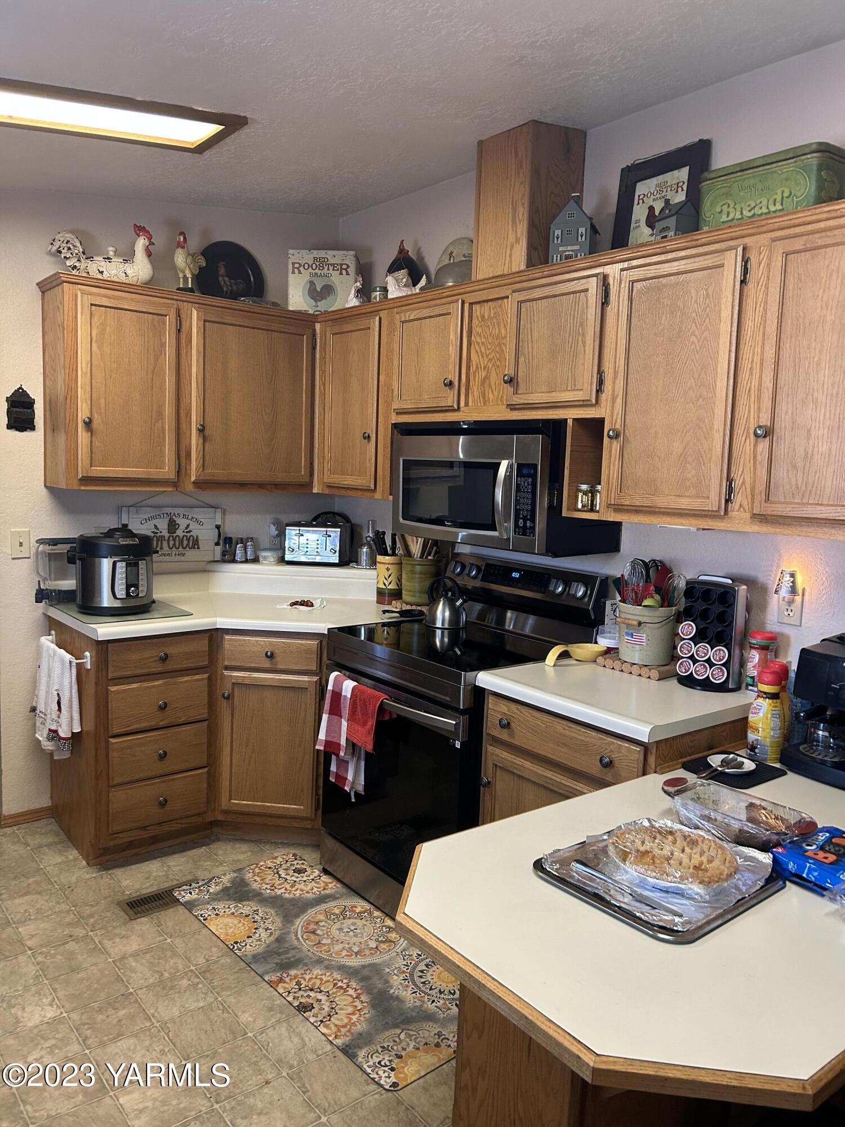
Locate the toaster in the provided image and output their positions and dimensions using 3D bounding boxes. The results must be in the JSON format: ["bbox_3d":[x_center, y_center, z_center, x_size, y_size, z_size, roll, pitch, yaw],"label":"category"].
[{"bbox_3d":[-0.497,-0.105,4.053,0.265,0.203,0.233,3,7,6],"label":"toaster"}]

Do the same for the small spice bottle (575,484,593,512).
[{"bbox_3d":[0.527,-0.212,2.735,0.056,0.085,0.056,2,6,0],"label":"small spice bottle"}]

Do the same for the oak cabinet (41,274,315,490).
[{"bbox_3d":[-0.976,-0.712,3.610,1.157,0.795,0.327,-3,8,-38],"label":"oak cabinet"}]

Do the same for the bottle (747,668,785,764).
[{"bbox_3d":[0.896,0.395,2.207,0.074,0.235,0.074,-1,7,-24],"label":"bottle"}]

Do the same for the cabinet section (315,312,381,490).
[{"bbox_3d":[-0.196,-0.674,3.648,0.300,0.694,0.424,-3,8,-39],"label":"cabinet section"}]

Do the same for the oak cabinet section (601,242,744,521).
[{"bbox_3d":[0.795,-0.491,2.420,0.300,0.686,0.396,-3,8,-39],"label":"oak cabinet section"}]

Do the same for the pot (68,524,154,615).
[{"bbox_3d":[-1.209,0.027,3.321,0.300,0.313,0.330,2,6,0],"label":"pot"}]

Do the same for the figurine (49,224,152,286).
[{"bbox_3d":[-1.240,-1.221,3.292,0.405,0.255,0.150,-3,8,-38],"label":"figurine"}]

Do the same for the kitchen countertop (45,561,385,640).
[{"bbox_3d":[-0.680,0.140,3.492,1.388,0.174,1.011,-3,8,-38],"label":"kitchen countertop"}]

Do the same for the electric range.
[{"bbox_3d":[0.118,0.605,3.039,0.708,1.176,0.765,-3,8,-38],"label":"electric range"}]

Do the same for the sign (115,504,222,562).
[{"bbox_3d":[-1.106,-0.127,3.745,0.479,0.253,0.024,-3,8,-38],"label":"sign"}]

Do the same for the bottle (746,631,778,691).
[{"bbox_3d":[0.974,0.285,2.436,0.082,0.175,0.082,-3,8,-38],"label":"bottle"}]

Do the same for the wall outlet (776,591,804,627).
[{"bbox_3d":[1.050,0.120,2.417,0.012,0.114,0.069,-3,8,-38],"label":"wall outlet"}]

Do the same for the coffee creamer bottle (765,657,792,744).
[{"bbox_3d":[0.961,0.387,2.310,0.074,0.233,0.074,7,8,40],"label":"coffee creamer bottle"}]

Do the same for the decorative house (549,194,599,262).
[{"bbox_3d":[0.497,-1.075,2.758,0.145,0.245,0.130,5,7,24],"label":"decorative house"}]

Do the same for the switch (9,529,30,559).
[{"bbox_3d":[-1.597,-0.076,3.368,0.070,0.116,0.014,-3,8,-38],"label":"switch"}]

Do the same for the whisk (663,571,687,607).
[{"bbox_3d":[0.748,0.154,2.633,0.070,0.266,0.070,22,-6,-39],"label":"whisk"}]

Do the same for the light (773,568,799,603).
[{"bbox_3d":[1.030,0.064,2.389,0.065,0.094,0.070,-3,8,-38],"label":"light"}]

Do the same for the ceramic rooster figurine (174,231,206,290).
[{"bbox_3d":[-0.953,-1.217,3.439,0.080,0.242,0.125,5,7,24],"label":"ceramic rooster figurine"}]

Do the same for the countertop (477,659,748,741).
[{"bbox_3d":[0.601,0.372,2.495,0.640,0.039,0.638,-3,8,-38],"label":"countertop"}]

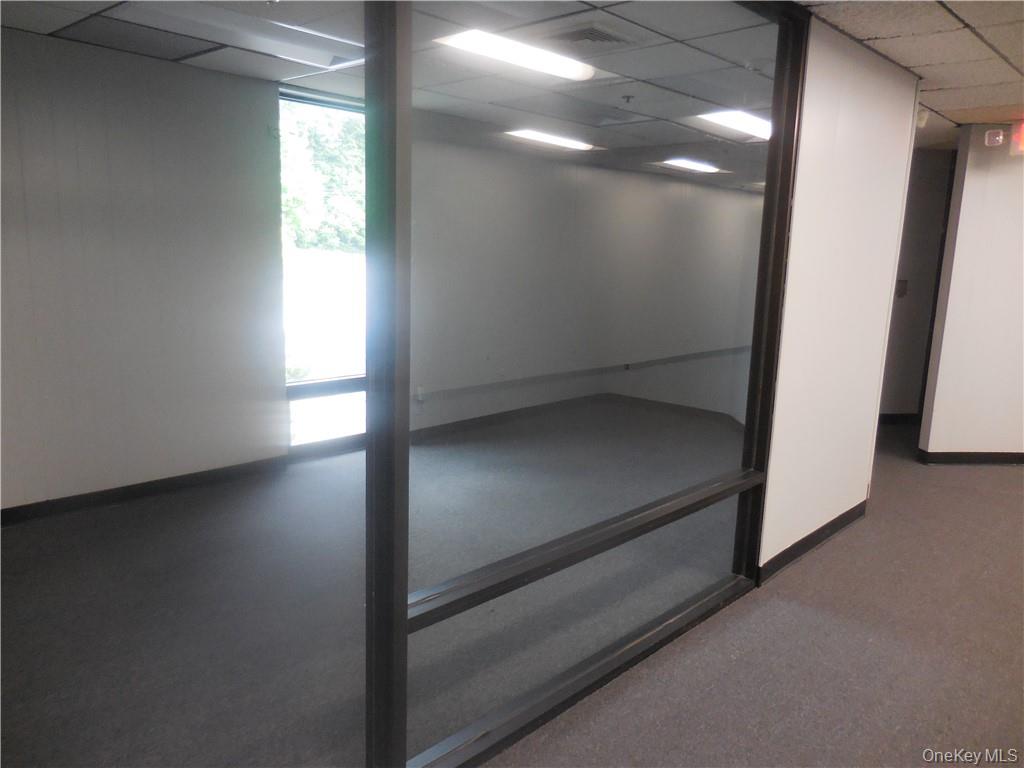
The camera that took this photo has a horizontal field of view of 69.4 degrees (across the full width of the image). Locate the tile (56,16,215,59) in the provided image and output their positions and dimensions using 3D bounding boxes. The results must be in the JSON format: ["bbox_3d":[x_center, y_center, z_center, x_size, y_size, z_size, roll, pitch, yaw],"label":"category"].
[{"bbox_3d":[-1.833,-1.695,3.632,0.561,0.020,0.610,12,15,42],"label":"tile"}]

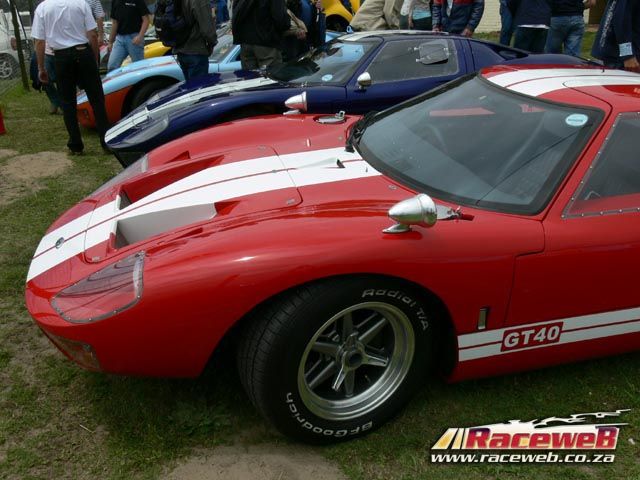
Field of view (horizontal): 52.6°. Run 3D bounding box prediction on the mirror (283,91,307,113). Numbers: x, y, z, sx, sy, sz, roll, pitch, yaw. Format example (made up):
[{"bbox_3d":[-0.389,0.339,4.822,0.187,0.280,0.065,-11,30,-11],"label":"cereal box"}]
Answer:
[{"bbox_3d":[-0.122,-0.697,3.280,0.130,0.110,0.100,-2,24,-2],"label":"mirror"}]

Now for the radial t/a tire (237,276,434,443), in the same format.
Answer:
[{"bbox_3d":[0.077,0.356,2.152,0.640,0.640,0.230,-12,24,-23],"label":"radial t/a tire"}]

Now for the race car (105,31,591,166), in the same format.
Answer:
[{"bbox_3d":[0.354,-1.164,5.383,4.150,1.030,1.780,-10,23,-16],"label":"race car"}]

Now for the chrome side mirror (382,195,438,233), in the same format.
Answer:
[{"bbox_3d":[0.248,-0.075,1.835,0.135,0.110,0.100,-12,26,-24],"label":"chrome side mirror"}]

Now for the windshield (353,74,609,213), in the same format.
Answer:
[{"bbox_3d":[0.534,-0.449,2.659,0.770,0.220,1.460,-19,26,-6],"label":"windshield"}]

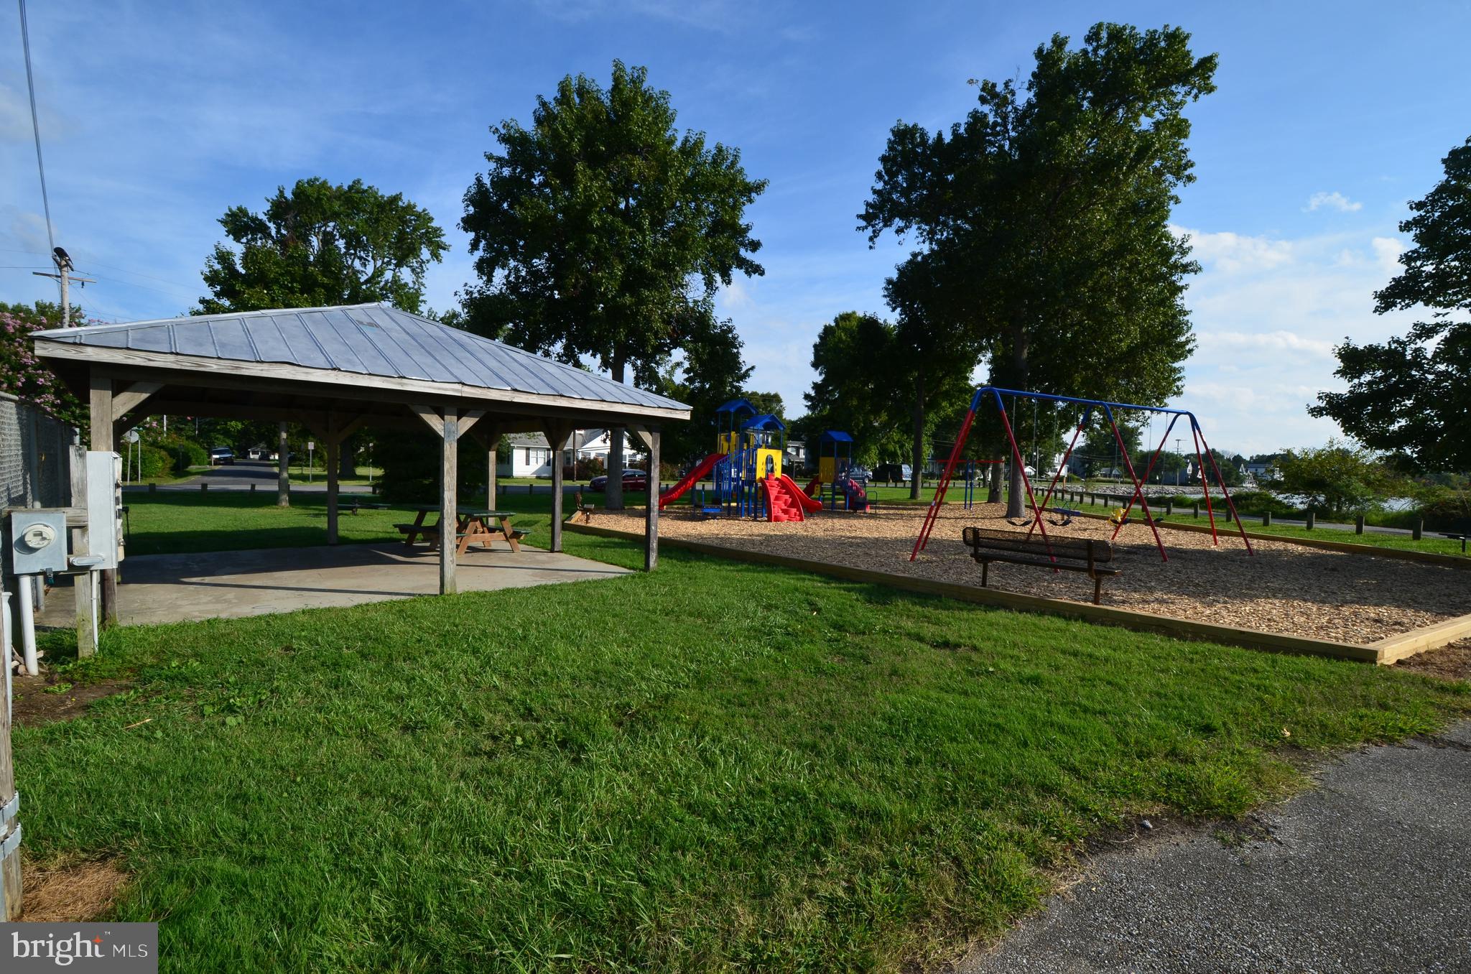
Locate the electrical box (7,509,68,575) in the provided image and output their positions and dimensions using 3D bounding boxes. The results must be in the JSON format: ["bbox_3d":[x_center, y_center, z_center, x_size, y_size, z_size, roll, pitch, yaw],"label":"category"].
[{"bbox_3d":[-5.063,0.405,4.458,0.280,0.440,0.210,0,2,-36],"label":"electrical box"}]

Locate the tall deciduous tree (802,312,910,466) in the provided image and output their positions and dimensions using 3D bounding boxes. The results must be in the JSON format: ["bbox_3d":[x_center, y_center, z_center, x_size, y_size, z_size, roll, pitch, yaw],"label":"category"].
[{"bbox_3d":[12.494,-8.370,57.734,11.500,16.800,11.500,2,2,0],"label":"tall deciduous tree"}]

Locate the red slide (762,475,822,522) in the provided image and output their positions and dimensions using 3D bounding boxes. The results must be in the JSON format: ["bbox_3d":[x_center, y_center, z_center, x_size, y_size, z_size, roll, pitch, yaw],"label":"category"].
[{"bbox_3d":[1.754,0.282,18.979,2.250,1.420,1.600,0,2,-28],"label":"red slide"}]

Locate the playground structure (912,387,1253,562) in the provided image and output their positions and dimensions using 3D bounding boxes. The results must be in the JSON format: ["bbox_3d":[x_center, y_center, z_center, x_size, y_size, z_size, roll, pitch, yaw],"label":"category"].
[{"bbox_3d":[7.624,-0.240,12.953,10.140,3.180,3.070,0,2,-28],"label":"playground structure"}]

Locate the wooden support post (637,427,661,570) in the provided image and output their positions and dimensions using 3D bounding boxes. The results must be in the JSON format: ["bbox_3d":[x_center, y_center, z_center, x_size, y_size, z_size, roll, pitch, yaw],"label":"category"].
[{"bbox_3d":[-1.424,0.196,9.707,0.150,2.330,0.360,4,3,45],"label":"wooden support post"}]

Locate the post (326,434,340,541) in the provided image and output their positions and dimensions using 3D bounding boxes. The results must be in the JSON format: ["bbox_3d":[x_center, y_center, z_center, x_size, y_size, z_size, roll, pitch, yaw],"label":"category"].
[{"bbox_3d":[-7.804,-0.024,11.850,0.150,2.280,0.150,4,3,45],"label":"post"}]

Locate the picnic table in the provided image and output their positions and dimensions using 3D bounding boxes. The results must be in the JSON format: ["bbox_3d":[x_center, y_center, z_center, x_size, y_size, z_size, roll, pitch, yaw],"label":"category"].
[{"bbox_3d":[-5.264,0.812,11.790,2.500,0.750,1.480,3,3,41],"label":"picnic table"}]

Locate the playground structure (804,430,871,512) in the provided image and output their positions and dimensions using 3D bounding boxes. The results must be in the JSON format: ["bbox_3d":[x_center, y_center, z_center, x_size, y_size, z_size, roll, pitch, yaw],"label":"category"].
[{"bbox_3d":[4.041,-0.727,25.586,1.500,3.250,3.700,0,3,-45],"label":"playground structure"}]

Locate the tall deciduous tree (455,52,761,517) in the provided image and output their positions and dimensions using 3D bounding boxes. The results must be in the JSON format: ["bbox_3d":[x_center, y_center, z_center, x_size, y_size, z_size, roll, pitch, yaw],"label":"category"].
[{"bbox_3d":[-4.236,-7.142,21.167,10.400,15.800,10.400,1,2,-12],"label":"tall deciduous tree"}]

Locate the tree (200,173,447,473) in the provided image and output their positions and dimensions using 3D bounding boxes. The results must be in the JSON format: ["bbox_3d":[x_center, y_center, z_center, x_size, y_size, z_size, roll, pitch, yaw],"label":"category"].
[{"bbox_3d":[-30.569,-12.017,45.636,15.500,22.500,15.500,0,2,-30],"label":"tree"}]

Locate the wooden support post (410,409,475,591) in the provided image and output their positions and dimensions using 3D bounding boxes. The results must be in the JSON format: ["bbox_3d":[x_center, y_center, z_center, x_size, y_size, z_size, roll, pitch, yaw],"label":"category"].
[{"bbox_3d":[-3.589,0.204,7.531,0.150,2.350,0.820,4,3,45],"label":"wooden support post"}]

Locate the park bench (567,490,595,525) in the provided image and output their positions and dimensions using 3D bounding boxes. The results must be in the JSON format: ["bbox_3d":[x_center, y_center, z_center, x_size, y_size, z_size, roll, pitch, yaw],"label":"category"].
[{"bbox_3d":[-4.182,0.501,16.880,0.560,0.830,1.830,1,2,-11],"label":"park bench"}]

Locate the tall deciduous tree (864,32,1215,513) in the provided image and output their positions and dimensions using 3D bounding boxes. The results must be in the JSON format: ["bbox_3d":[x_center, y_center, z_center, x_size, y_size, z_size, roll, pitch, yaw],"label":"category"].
[{"bbox_3d":[11.631,-8.317,23.314,12.000,18.800,12.000,2,2,23],"label":"tall deciduous tree"}]

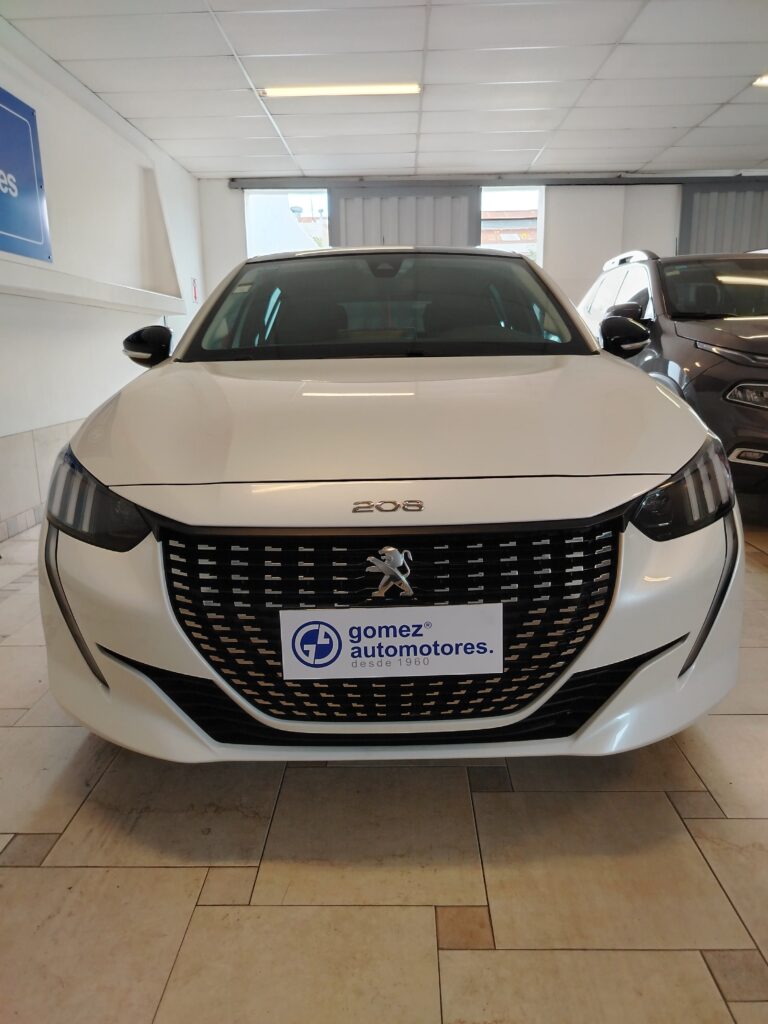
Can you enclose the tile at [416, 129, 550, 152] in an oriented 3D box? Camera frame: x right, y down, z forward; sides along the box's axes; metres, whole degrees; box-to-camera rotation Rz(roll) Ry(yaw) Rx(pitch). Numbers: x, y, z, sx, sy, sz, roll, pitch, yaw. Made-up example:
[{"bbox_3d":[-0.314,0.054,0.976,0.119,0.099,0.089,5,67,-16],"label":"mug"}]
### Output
[{"bbox_3d":[0.924,-3.429,6.571,1.214,0.030,0.607,-1,13,2],"label":"tile"}]

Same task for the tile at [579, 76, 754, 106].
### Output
[{"bbox_3d":[2.107,-3.174,5.359,1.204,0.020,0.598,0,13,2],"label":"tile"}]

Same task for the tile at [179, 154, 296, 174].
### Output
[{"bbox_3d":[-1.469,-3.544,7.232,1.177,0.030,0.607,-1,13,2],"label":"tile"}]

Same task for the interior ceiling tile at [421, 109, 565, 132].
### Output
[{"bbox_3d":[0.911,-3.300,5.984,1.204,0.020,0.598,0,13,2],"label":"interior ceiling tile"}]

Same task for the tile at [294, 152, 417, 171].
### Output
[{"bbox_3d":[-0.268,-3.560,7.196,1.204,0.020,0.598,0,13,2],"label":"tile"}]

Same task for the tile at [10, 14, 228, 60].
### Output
[{"bbox_3d":[-1.546,-2.877,4.296,1.161,0.020,0.598,0,13,2],"label":"tile"}]

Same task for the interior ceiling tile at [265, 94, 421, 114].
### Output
[{"bbox_3d":[-0.319,-3.156,5.434,1.204,0.020,0.598,0,13,2],"label":"interior ceiling tile"}]

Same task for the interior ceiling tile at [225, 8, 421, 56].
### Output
[{"bbox_3d":[-0.353,-2.886,4.260,1.204,0.020,0.598,0,13,2],"label":"interior ceiling tile"}]

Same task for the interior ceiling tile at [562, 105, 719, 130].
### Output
[{"bbox_3d":[2.125,-3.309,5.946,1.204,0.020,0.598,0,13,2],"label":"interior ceiling tile"}]

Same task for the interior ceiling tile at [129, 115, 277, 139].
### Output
[{"bbox_3d":[-1.501,-3.270,6.050,1.177,0.030,0.607,-1,13,2],"label":"interior ceiling tile"}]

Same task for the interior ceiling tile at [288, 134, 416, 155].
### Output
[{"bbox_3d":[-0.290,-3.418,6.606,1.214,0.030,0.607,-1,13,2],"label":"interior ceiling tile"}]

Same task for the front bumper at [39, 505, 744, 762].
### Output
[{"bbox_3d":[0.025,0.215,1.527,1.720,0.530,0.500,-1,13,0],"label":"front bumper"}]

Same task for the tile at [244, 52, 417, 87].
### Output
[{"bbox_3d":[-0.336,-3.021,4.847,1.204,0.020,0.598,0,13,2],"label":"tile"}]

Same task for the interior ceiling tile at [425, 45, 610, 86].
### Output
[{"bbox_3d":[0.876,-3.018,4.797,1.214,0.030,0.607,-1,13,2],"label":"interior ceiling tile"}]

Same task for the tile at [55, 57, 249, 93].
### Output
[{"bbox_3d":[-1.528,-3.012,4.884,1.161,0.020,0.598,0,13,2],"label":"tile"}]

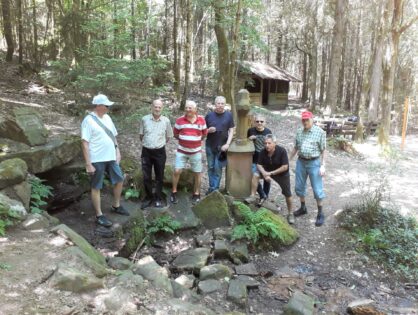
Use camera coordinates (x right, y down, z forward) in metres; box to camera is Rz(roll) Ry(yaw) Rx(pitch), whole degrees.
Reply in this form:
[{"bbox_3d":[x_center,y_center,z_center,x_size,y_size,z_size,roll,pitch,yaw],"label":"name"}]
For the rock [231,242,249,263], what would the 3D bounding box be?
[{"bbox_3d":[0.410,1.244,4.317,0.210,0.170,0.240,4,12,20],"label":"rock"}]

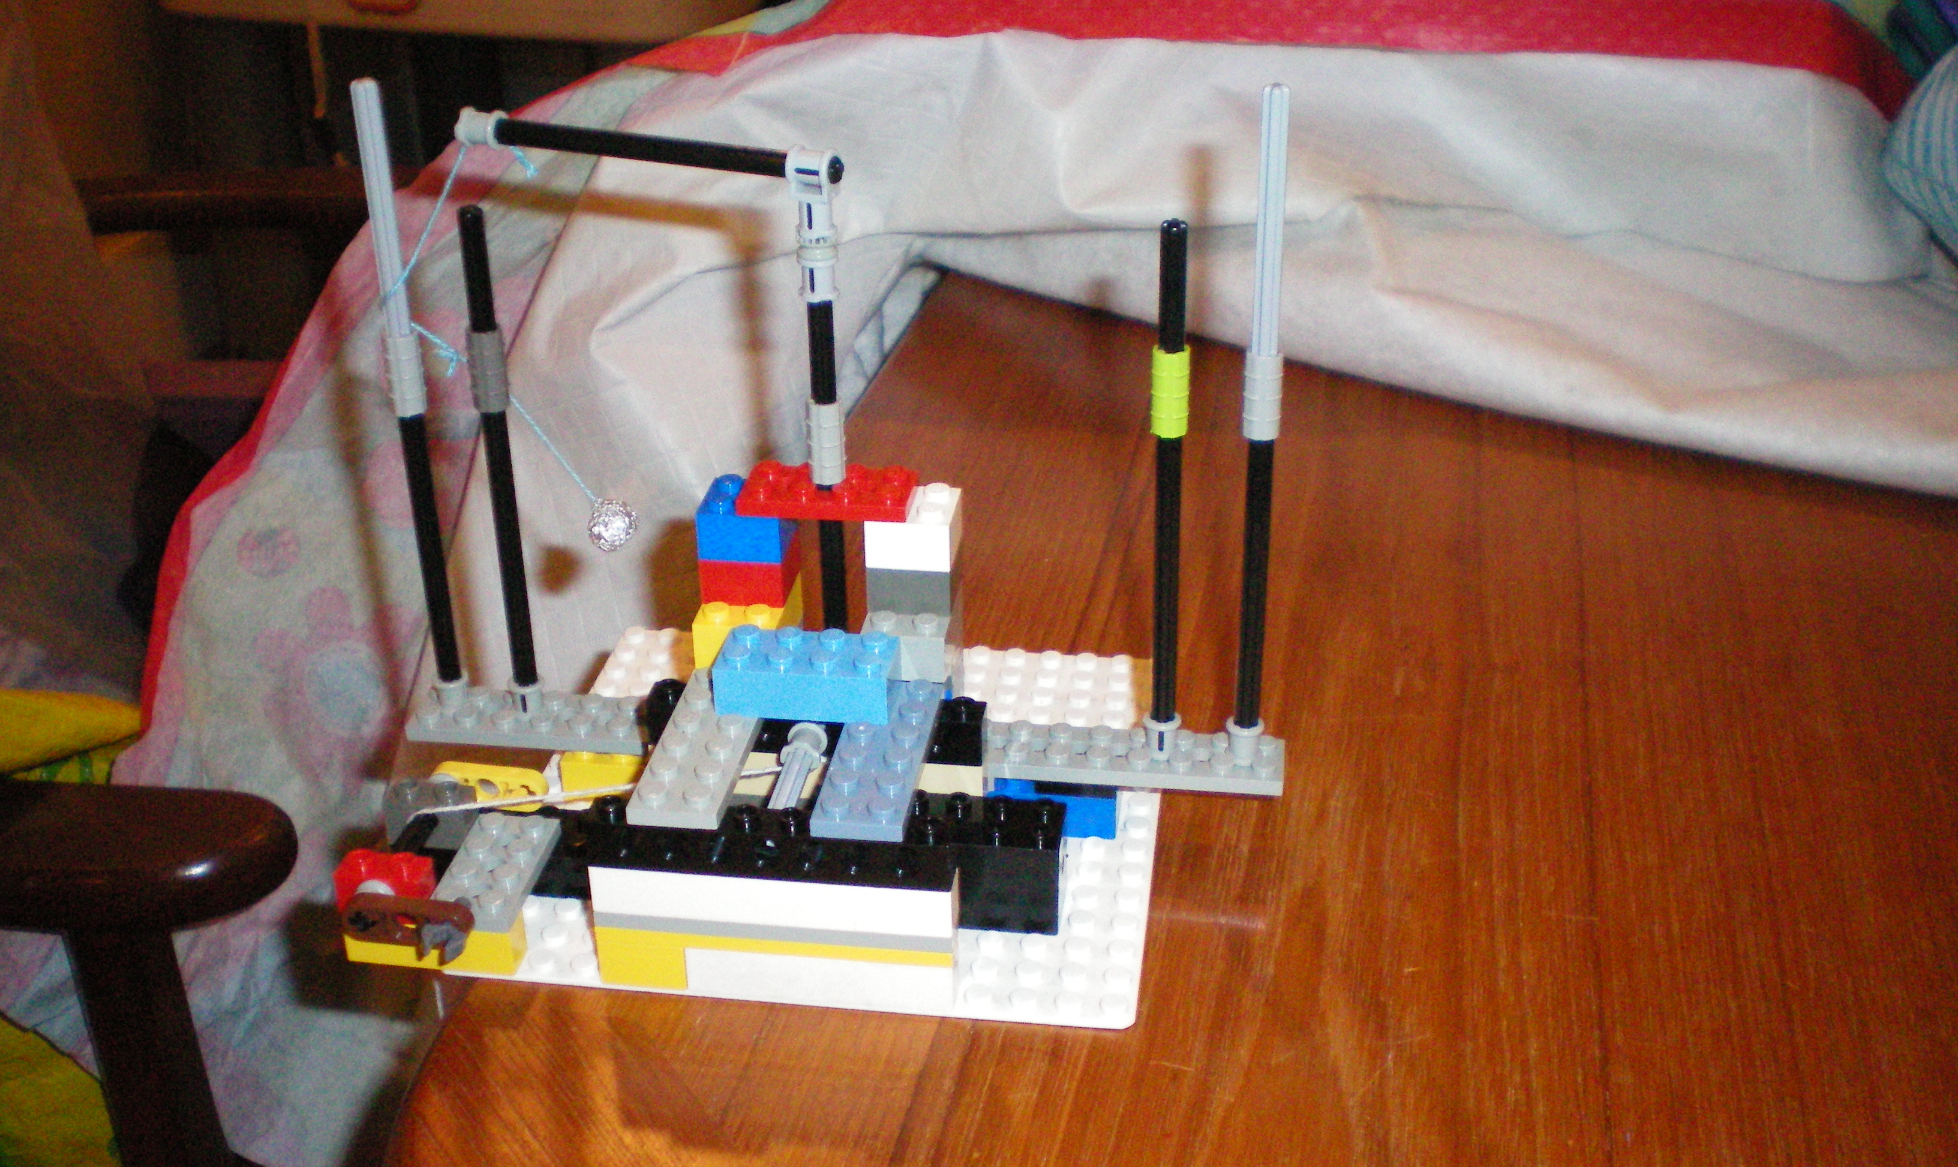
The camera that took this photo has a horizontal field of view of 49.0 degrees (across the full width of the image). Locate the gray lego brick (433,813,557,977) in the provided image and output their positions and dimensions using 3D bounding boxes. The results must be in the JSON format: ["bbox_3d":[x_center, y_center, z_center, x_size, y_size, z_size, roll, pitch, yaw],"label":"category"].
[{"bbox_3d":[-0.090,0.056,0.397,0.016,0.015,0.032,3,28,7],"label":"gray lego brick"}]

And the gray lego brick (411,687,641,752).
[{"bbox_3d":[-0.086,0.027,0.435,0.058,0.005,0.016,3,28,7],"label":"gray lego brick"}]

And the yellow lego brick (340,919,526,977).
[{"bbox_3d":[-0.099,0.063,0.390,0.032,0.011,0.008,3,28,7],"label":"yellow lego brick"}]

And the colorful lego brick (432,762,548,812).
[{"bbox_3d":[-0.094,0.039,0.415,0.024,0.008,0.004,5,28,6],"label":"colorful lego brick"}]

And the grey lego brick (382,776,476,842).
[{"bbox_3d":[-0.104,0.043,0.408,0.016,0.011,0.008,3,28,7],"label":"grey lego brick"}]

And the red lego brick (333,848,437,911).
[{"bbox_3d":[-0.107,0.054,0.387,0.016,0.011,0.008,3,28,7],"label":"red lego brick"}]

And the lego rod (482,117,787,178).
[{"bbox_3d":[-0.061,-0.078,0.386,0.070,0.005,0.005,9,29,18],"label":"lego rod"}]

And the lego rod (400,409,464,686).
[{"bbox_3d":[-0.108,-0.006,0.424,0.005,0.069,0.005,3,28,7],"label":"lego rod"}]

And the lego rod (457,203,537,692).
[{"bbox_3d":[-0.092,-0.022,0.412,0.005,0.105,0.005,4,28,7],"label":"lego rod"}]

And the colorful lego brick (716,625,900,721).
[{"bbox_3d":[-0.031,0.016,0.396,0.032,0.011,0.016,3,28,7],"label":"colorful lego brick"}]

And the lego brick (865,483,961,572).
[{"bbox_3d":[-0.013,-0.012,0.403,0.016,0.011,0.016,3,28,7],"label":"lego brick"}]

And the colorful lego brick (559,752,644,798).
[{"bbox_3d":[-0.068,0.037,0.440,0.029,0.011,0.016,3,28,7],"label":"colorful lego brick"}]

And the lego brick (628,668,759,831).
[{"bbox_3d":[-0.049,0.028,0.387,0.016,0.005,0.048,3,28,7],"label":"lego brick"}]

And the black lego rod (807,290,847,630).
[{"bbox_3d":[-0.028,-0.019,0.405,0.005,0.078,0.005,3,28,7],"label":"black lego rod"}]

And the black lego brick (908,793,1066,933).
[{"bbox_3d":[0.000,0.051,0.401,0.032,0.021,0.016,3,28,7],"label":"black lego brick"}]

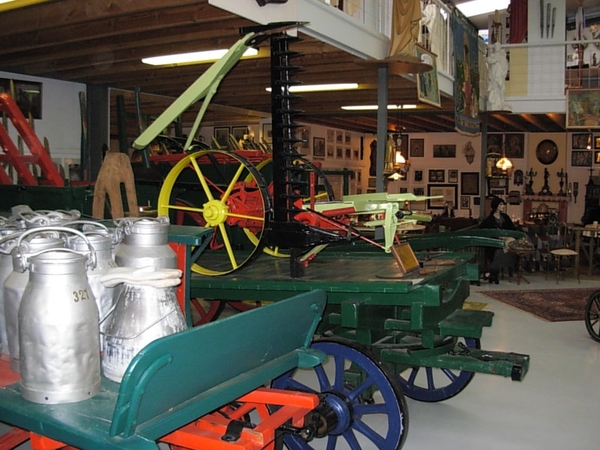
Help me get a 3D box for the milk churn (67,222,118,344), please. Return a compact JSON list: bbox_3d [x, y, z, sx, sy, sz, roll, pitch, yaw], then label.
[{"bbox_3d":[-0.956,0.271,3.011,0.262,0.502,0.262,1,4,0],"label":"milk churn"}]

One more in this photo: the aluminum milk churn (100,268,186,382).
[{"bbox_3d":[-0.700,0.463,2.965,0.370,0.410,0.370,0,4,-11],"label":"aluminum milk churn"}]

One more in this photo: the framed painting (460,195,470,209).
[{"bbox_3d":[3.973,-0.536,15.784,0.212,0.304,0.030,3,5,24],"label":"framed painting"}]

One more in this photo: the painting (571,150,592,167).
[{"bbox_3d":[6.724,-1.573,15.700,0.461,0.358,0.040,2,5,15],"label":"painting"}]

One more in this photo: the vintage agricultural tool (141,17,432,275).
[{"bbox_3d":[-0.029,-0.482,4.583,2.017,1.581,1.340,3,5,24],"label":"vintage agricultural tool"}]

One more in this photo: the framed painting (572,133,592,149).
[{"bbox_3d":[6.285,-1.851,14.654,0.409,0.341,0.040,3,5,24],"label":"framed painting"}]

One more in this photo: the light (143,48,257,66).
[{"bbox_3d":[-0.961,-1.590,6.227,1.270,0.080,0.130,2,5,21],"label":"light"}]

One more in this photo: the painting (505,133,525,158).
[{"bbox_3d":[5.258,-1.922,16.100,0.438,0.589,0.040,2,5,15],"label":"painting"}]

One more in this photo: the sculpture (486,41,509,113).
[{"bbox_3d":[3.345,-2.497,11.100,0.410,1.150,0.370,2,5,17],"label":"sculpture"}]

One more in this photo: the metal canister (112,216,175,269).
[{"bbox_3d":[-0.734,0.242,3.130,0.286,0.547,0.286,1,4,0],"label":"metal canister"}]

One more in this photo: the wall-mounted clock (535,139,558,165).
[{"bbox_3d":[5.604,-1.649,14.930,0.479,0.575,0.120,3,5,24],"label":"wall-mounted clock"}]

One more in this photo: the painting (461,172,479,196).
[{"bbox_3d":[4.065,-0.978,15.712,0.417,0.547,0.040,3,5,24],"label":"painting"}]

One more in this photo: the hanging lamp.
[{"bbox_3d":[3.947,-1.373,12.700,0.315,0.740,0.315,1,4,0],"label":"hanging lamp"}]

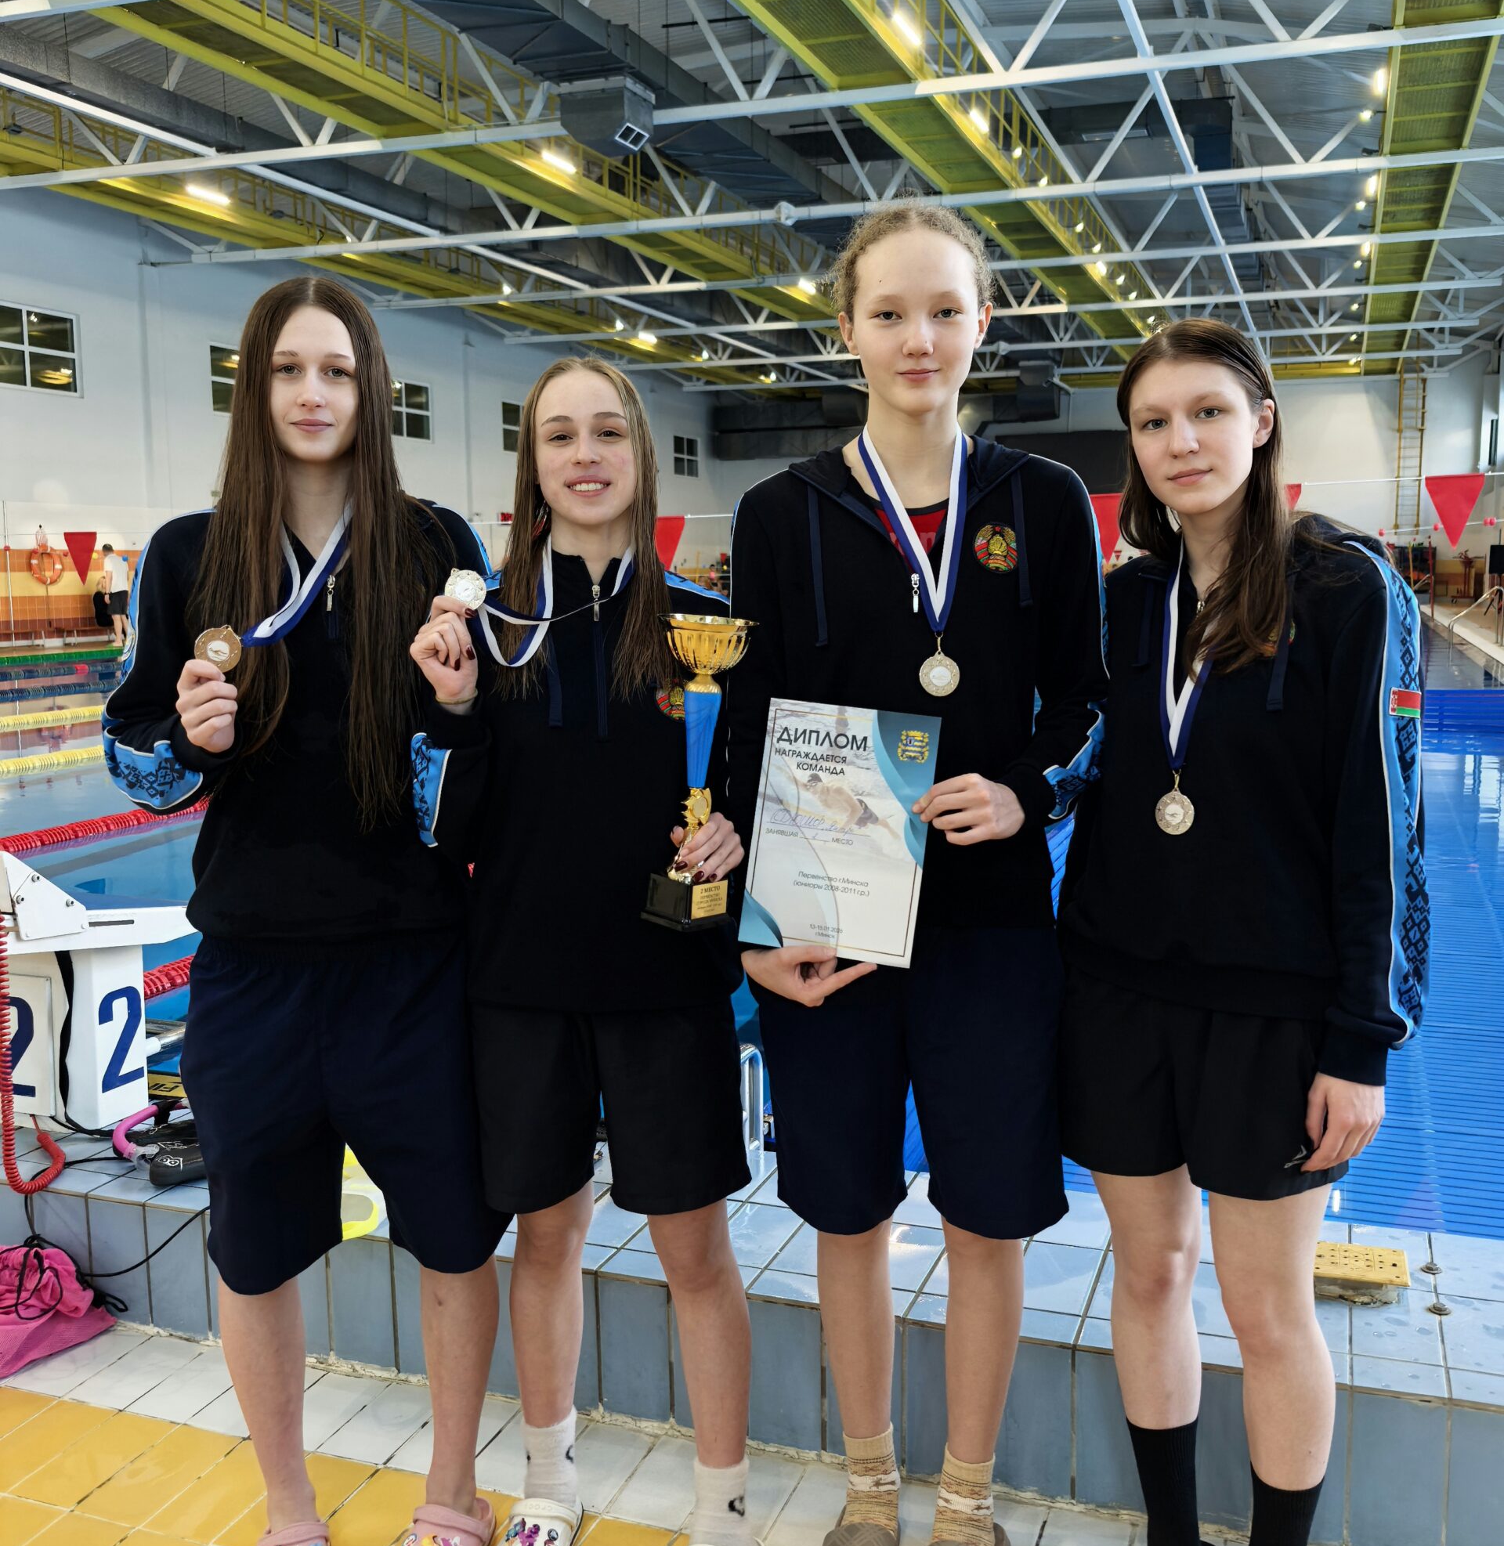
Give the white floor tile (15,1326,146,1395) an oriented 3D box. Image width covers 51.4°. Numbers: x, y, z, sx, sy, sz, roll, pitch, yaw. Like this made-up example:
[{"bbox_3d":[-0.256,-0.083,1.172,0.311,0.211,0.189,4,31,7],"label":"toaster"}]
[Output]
[{"bbox_3d":[-1.190,1.055,2.795,0.120,0.010,0.237,2,7,19],"label":"white floor tile"}]

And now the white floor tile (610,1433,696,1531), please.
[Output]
[{"bbox_3d":[-0.127,1.091,2.423,0.120,0.010,0.244,2,8,19],"label":"white floor tile"}]

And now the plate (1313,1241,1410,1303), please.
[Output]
[{"bbox_3d":[0.975,0.806,2.524,0.150,0.036,0.140,2,7,19],"label":"plate"}]

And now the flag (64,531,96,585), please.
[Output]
[{"bbox_3d":[-4.207,-1.347,9.800,0.255,0.335,0.010,2,8,20],"label":"flag"}]

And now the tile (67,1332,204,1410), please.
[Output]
[{"bbox_3d":[-1.070,1.059,2.755,0.120,0.010,0.244,2,8,19],"label":"tile"}]

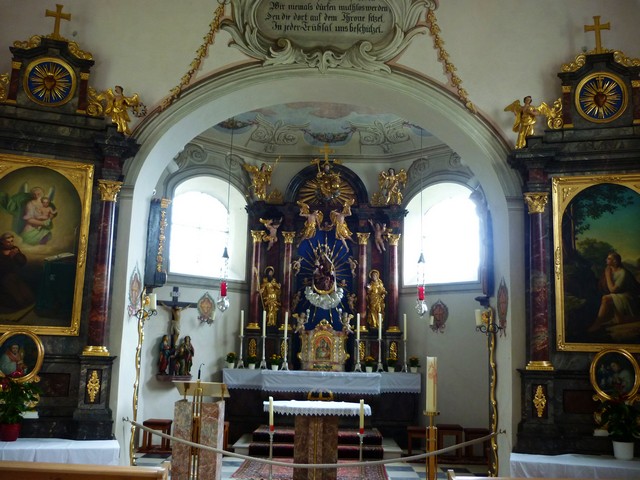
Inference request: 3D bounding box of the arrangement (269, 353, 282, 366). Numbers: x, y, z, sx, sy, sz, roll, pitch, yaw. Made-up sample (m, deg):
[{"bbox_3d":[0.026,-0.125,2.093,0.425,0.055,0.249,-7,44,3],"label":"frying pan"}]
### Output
[{"bbox_3d":[-0.737,2.020,10.104,0.190,0.260,0.190,2,-9,0],"label":"arrangement"}]

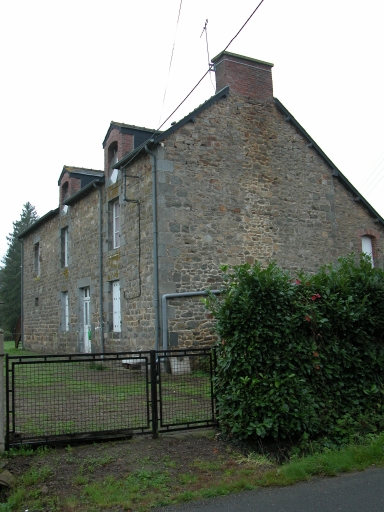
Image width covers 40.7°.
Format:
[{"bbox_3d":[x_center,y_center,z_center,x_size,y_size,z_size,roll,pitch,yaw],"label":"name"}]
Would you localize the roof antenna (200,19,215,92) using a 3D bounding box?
[{"bbox_3d":[0.531,-6.579,17.222,0.300,2.250,1.100,-1,-7,-11],"label":"roof antenna"}]

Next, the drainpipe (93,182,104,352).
[{"bbox_3d":[-3.292,0.507,18.291,0.300,6.300,0.110,2,-8,-30],"label":"drainpipe"}]

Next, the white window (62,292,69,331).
[{"bbox_3d":[-5.342,2.411,22.446,0.140,1.700,1.060,2,-8,-30],"label":"white window"}]

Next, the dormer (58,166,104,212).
[{"bbox_3d":[-4.819,-2.893,23.498,2.000,2.150,1.760,2,-8,-30],"label":"dormer"}]

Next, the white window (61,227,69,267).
[{"bbox_3d":[-5.439,-0.347,22.779,0.140,1.720,1.060,2,-8,-30],"label":"white window"}]

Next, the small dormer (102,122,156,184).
[{"bbox_3d":[-1.961,-3.588,18.569,2.000,2.150,1.720,2,-8,-30],"label":"small dormer"}]

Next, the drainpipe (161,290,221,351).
[{"bbox_3d":[0.075,1.983,14.958,2.100,2.080,0.140,2,-8,-30],"label":"drainpipe"}]

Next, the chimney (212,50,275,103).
[{"bbox_3d":[1.773,-5.956,17.574,2.060,1.320,0.800,2,-8,-30],"label":"chimney"}]

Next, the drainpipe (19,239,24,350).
[{"bbox_3d":[-9.681,2.116,29.347,0.280,6.400,0.110,2,-8,-30],"label":"drainpipe"}]

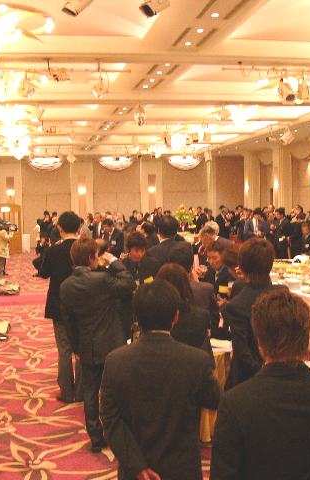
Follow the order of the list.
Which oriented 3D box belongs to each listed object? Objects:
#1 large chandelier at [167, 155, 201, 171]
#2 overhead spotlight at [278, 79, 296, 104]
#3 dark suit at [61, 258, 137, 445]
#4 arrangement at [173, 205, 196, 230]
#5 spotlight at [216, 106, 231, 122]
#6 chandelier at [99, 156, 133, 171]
[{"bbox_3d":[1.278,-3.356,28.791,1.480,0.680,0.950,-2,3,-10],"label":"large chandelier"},{"bbox_3d":[1.948,-2.200,9.859,0.230,0.280,0.330,-2,40,-21],"label":"overhead spotlight"},{"bbox_3d":[-0.465,0.909,5.334,0.580,1.480,0.420,0,3,19],"label":"dark suit"},{"bbox_3d":[1.055,-0.804,23.800,0.800,0.940,0.740,-1,3,0],"label":"arrangement"},{"bbox_3d":[1.437,-2.634,13.967,0.340,0.270,0.280,-31,17,-26],"label":"spotlight"},{"bbox_3d":[-1.668,-3.315,28.835,1.460,0.580,1.460,-2,3,-10],"label":"chandelier"}]

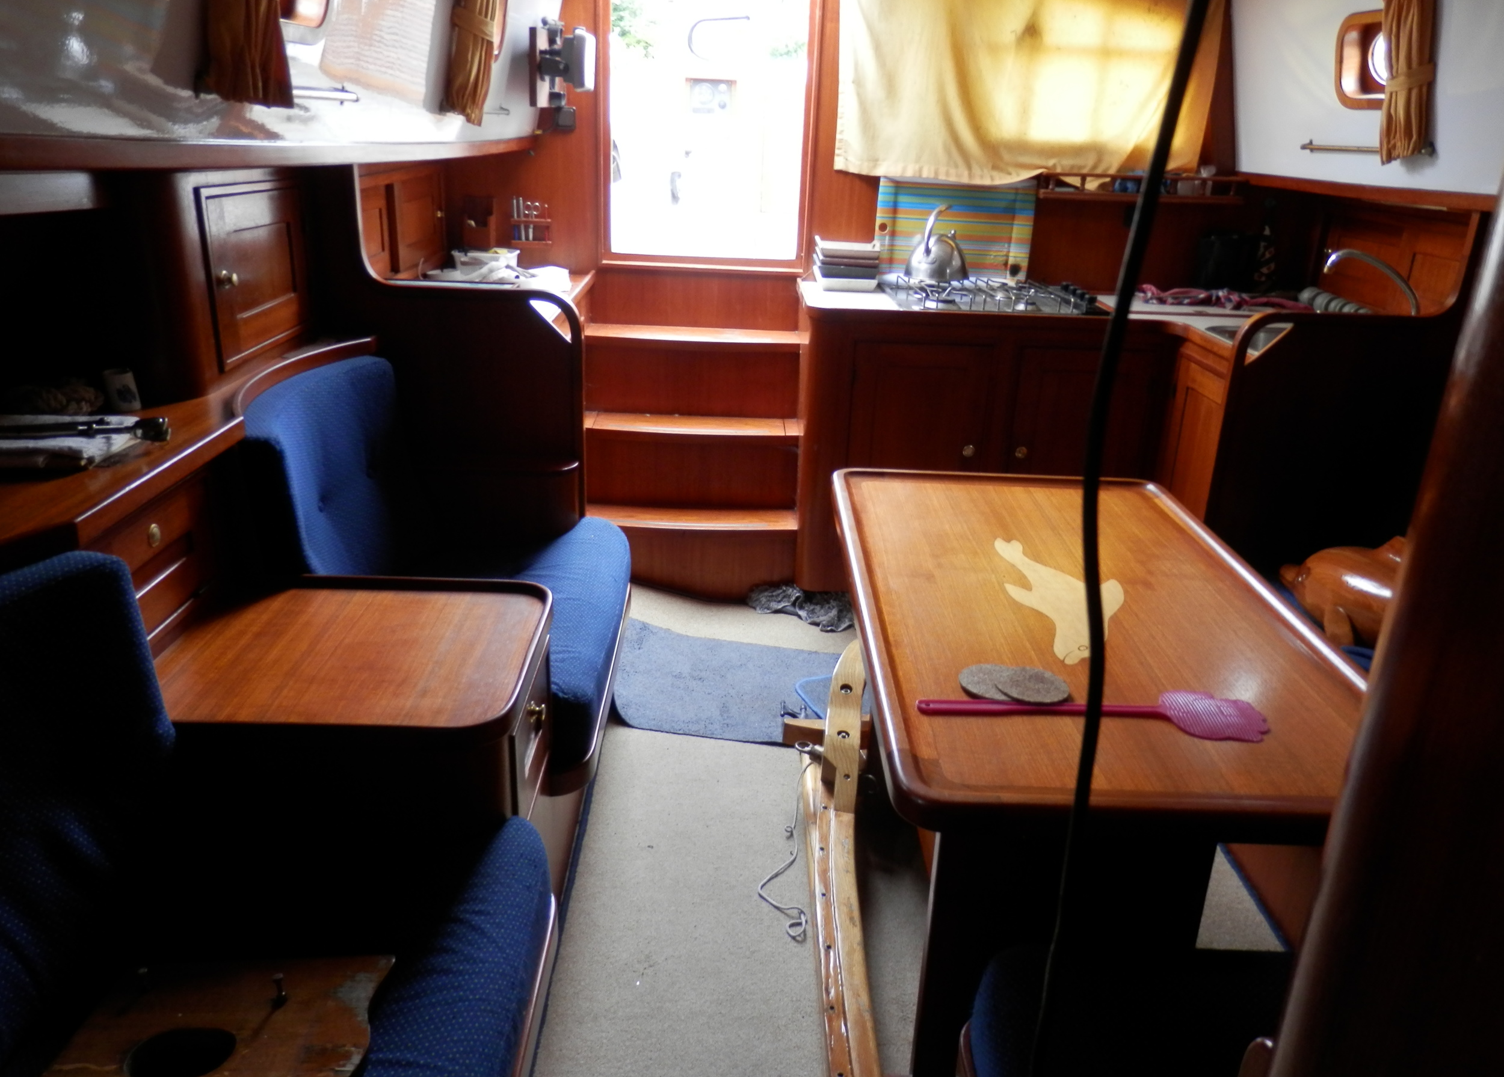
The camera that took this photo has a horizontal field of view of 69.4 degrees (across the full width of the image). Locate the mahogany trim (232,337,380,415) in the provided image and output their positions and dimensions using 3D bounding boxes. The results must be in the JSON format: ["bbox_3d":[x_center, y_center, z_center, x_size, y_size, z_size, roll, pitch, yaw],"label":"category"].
[{"bbox_3d":[-0.958,-0.335,2.300,0.145,0.037,0.670,2,22,-1],"label":"mahogany trim"}]

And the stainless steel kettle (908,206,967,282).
[{"bbox_3d":[0.584,-0.912,3.342,0.200,0.217,0.210,12,24,23],"label":"stainless steel kettle"}]

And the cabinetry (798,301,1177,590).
[{"bbox_3d":[0.678,-0.337,3.526,1.040,0.875,0.580,2,22,-1],"label":"cabinetry"}]

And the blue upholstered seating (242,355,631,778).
[{"bbox_3d":[-0.632,-0.007,2.304,0.740,0.560,0.900,2,22,-1],"label":"blue upholstered seating"}]

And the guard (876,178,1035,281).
[{"bbox_3d":[0.665,-1.012,3.561,0.510,0.325,0.060,2,22,-1],"label":"guard"}]

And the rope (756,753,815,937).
[{"bbox_3d":[0.075,0.614,2.190,0.130,0.100,0.460,2,22,-1],"label":"rope"}]

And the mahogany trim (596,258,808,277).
[{"bbox_3d":[-0.159,-0.861,3.481,0.670,0.028,0.040,2,22,-1],"label":"mahogany trim"}]

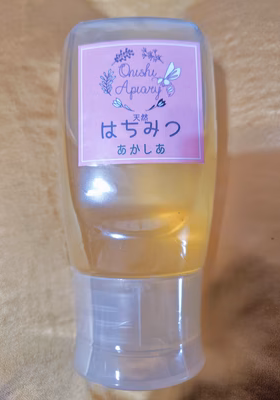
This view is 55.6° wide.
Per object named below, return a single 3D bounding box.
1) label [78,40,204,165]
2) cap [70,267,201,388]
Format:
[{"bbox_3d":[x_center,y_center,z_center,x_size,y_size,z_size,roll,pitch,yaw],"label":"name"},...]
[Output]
[{"bbox_3d":[0.000,-0.041,0.110,0.052,0.004,0.052,-1,87,0],"label":"label"},{"bbox_3d":[-0.001,0.055,0.128,0.061,0.041,0.046,-1,89,0],"label":"cap"}]

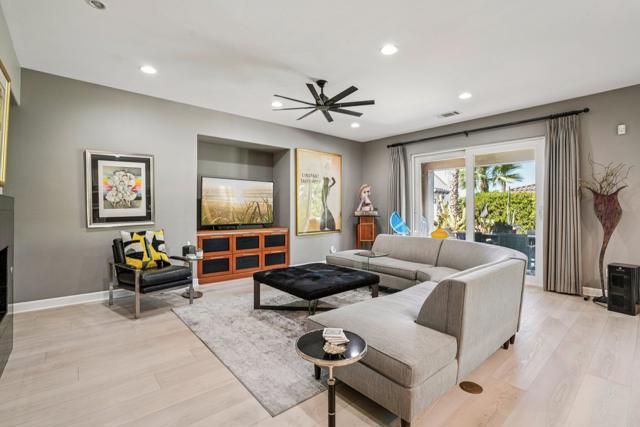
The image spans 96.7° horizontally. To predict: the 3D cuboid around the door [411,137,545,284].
[{"bbox_3d":[2.864,-0.036,5.555,0.121,2.446,2.419,-1,2,-40],"label":"door"}]

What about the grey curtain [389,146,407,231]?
[{"bbox_3d":[1.792,-0.192,6.605,0.134,2.693,0.516,-1,2,-40],"label":"grey curtain"}]

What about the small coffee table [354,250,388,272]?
[{"bbox_3d":[0.759,0.920,4.302,0.523,0.596,0.536,-1,2,-40],"label":"small coffee table"}]

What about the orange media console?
[{"bbox_3d":[-1.543,0.737,5.633,1.863,0.864,0.576,-1,2,-40],"label":"orange media console"}]

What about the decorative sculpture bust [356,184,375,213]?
[{"bbox_3d":[1.114,-0.350,6.968,0.375,0.697,0.281,0,2,-18],"label":"decorative sculpture bust"}]

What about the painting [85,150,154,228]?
[{"bbox_3d":[-2.837,-0.344,4.097,0.811,1.052,0.046,-1,2,-40],"label":"painting"}]

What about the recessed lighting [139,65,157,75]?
[{"bbox_3d":[-2.085,-1.749,3.459,0.185,0.029,0.185,-1,2,-40],"label":"recessed lighting"}]

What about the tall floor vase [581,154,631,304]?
[{"bbox_3d":[3.895,0.218,3.906,0.415,2.050,0.495,-1,2,-40],"label":"tall floor vase"}]

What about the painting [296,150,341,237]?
[{"bbox_3d":[0.035,-0.456,6.536,1.353,1.876,0.048,-1,2,-40],"label":"painting"}]

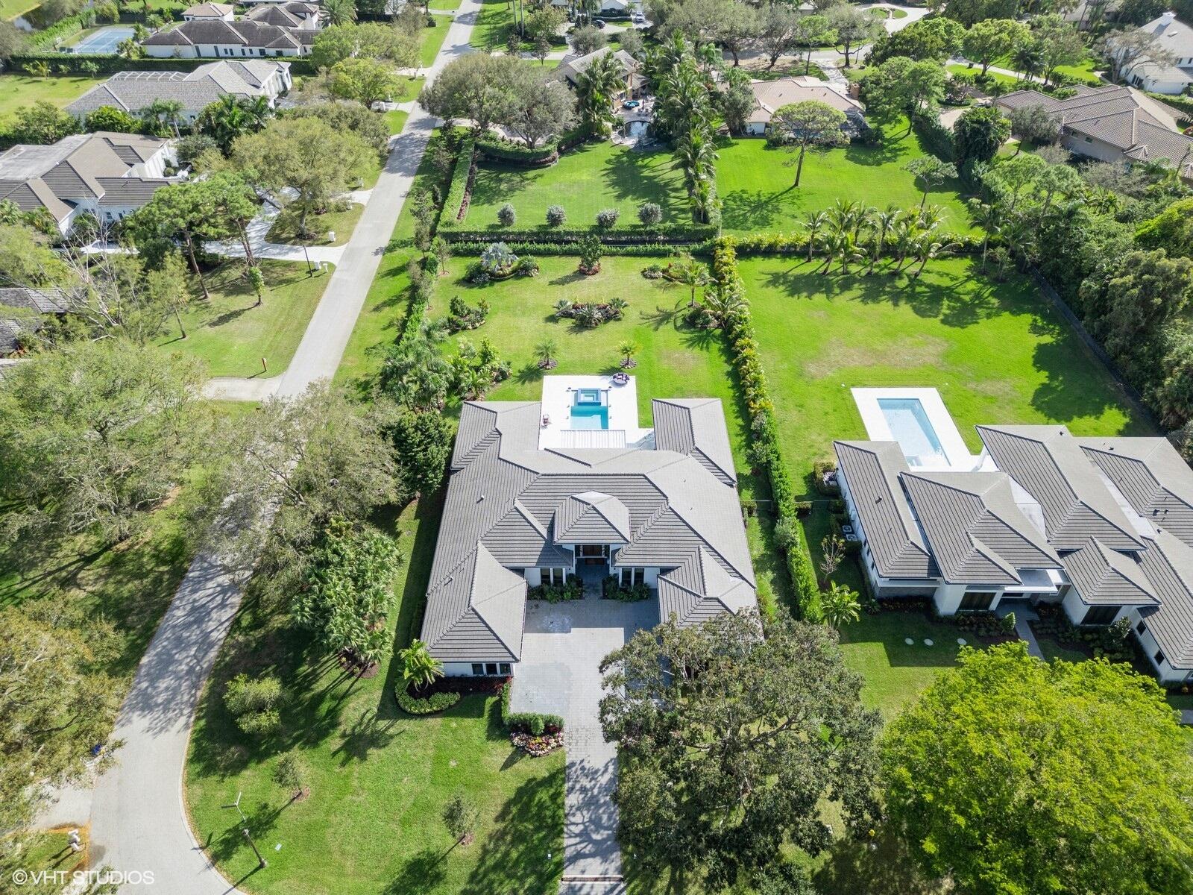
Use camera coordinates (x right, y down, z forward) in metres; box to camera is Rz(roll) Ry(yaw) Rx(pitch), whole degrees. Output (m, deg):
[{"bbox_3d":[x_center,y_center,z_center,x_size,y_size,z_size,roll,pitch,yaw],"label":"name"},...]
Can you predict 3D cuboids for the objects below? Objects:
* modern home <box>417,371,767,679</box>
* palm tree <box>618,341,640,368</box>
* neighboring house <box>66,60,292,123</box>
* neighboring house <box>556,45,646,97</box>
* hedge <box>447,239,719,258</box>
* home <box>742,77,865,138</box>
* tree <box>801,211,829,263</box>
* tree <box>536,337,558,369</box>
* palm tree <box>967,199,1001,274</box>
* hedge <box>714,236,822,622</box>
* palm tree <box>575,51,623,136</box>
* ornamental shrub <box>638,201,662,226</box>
[{"bbox_3d":[-0.303,4.073,79.712,28.239,7.261,37.619,0,41,0],"label":"modern home"},{"bbox_3d":[3.900,-11.440,101.480,2.500,3.000,2.500,0,41,0],"label":"palm tree"},{"bbox_3d":[-86.000,-74.840,171.730,38.500,7.500,24.500,0,41,0],"label":"neighboring house"},{"bbox_3d":[0.504,-76.776,171.796,14.120,8.472,16.137,27,48,27],"label":"neighboring house"},{"bbox_3d":[-2.421,-29.375,122.263,39.132,1.916,1.513,0,41,0],"label":"hedge"},{"bbox_3d":[40.800,-71.010,168.430,25.500,6.000,26.500,0,41,0],"label":"home"},{"bbox_3d":[31.265,-30.125,119.206,3.833,7.060,3.833,0,41,0],"label":"tree"},{"bbox_3d":[-6.051,-11.400,100.739,2.723,3.026,2.723,0,41,0],"label":"tree"},{"bbox_3d":[55.000,-28.940,116.770,4.800,9.600,4.800,0,41,0],"label":"palm tree"},{"bbox_3d":[18.356,-7.456,96.817,2.622,2.219,69.892,0,41,0],"label":"hedge"},{"bbox_3d":[0.403,-65.879,155.878,8.068,12.909,8.068,0,41,0],"label":"palm tree"},{"bbox_3d":[8.421,-36.535,129.269,3.631,3.530,3.631,0,41,0],"label":"ornamental shrub"}]

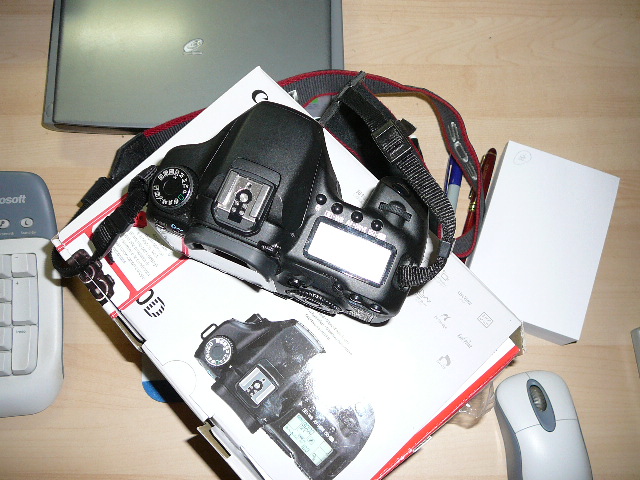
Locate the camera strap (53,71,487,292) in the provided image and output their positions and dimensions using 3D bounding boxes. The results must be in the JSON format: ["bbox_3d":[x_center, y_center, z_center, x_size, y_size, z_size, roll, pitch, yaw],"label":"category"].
[{"bbox_3d":[-0.025,-0.058,0.461,0.325,0.205,0.221,3,74,-1],"label":"camera strap"}]

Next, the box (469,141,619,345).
[{"bbox_3d":[0.181,0.001,0.541,0.097,0.029,0.143,20,74,4],"label":"box"}]

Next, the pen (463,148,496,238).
[{"bbox_3d":[0.133,-0.022,0.555,0.013,0.012,0.130,18,74,4],"label":"pen"}]

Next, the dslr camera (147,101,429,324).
[{"bbox_3d":[-0.019,-0.015,0.359,0.145,0.108,0.073,21,75,4],"label":"dslr camera"}]

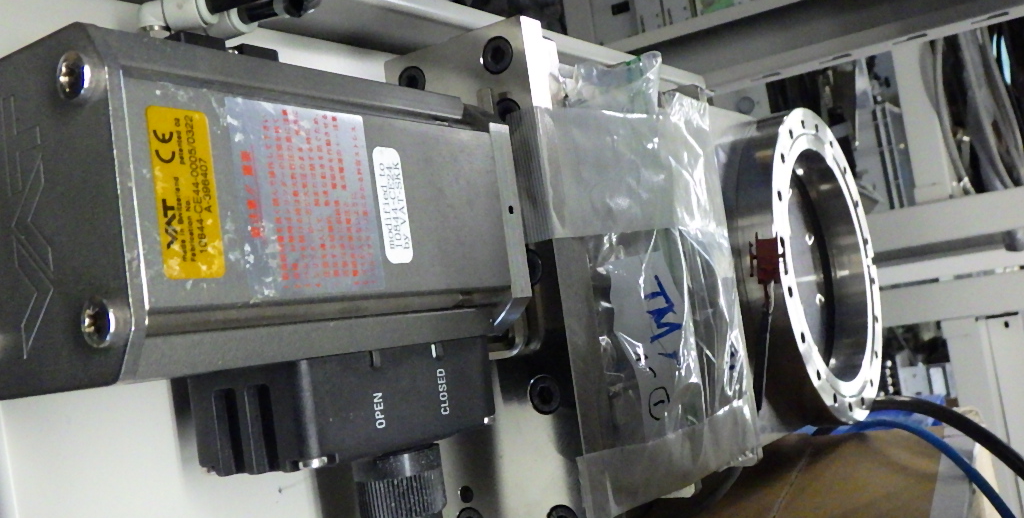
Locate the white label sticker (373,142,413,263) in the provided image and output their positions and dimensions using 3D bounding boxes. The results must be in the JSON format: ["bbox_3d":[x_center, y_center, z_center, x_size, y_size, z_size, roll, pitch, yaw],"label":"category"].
[{"bbox_3d":[-0.040,-0.018,0.340,0.013,0.001,0.040,-1,82,-56],"label":"white label sticker"}]

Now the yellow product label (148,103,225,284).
[{"bbox_3d":[-0.087,-0.018,0.271,0.020,0.001,0.047,-1,82,-56],"label":"yellow product label"}]

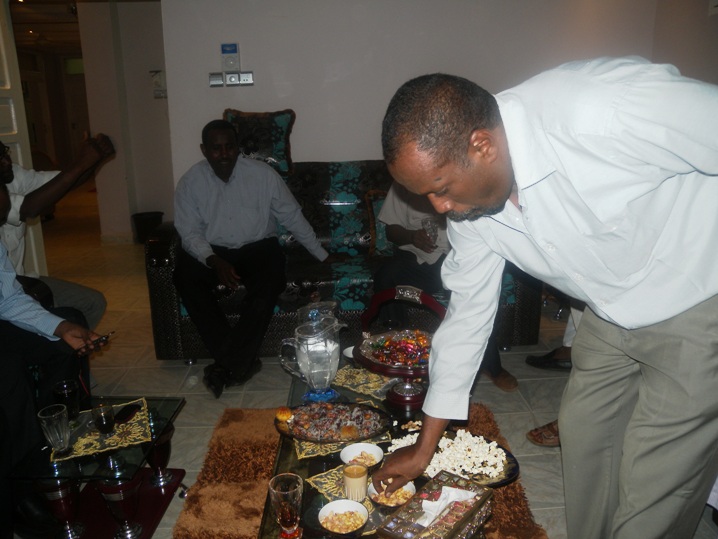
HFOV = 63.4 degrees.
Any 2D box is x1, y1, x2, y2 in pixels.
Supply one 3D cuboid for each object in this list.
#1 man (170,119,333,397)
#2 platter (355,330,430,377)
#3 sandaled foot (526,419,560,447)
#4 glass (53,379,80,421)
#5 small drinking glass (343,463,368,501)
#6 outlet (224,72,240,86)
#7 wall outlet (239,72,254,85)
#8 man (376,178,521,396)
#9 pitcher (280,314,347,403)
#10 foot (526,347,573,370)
[{"bbox_3d":[-0.513,-0.106,2.842,0.840,1.200,0.820,-3,15,-9],"label":"man"},{"bbox_3d":[0.138,0.256,1.793,0.335,0.095,0.335,-2,15,-3],"label":"platter"},{"bbox_3d":[0.783,0.604,2.216,0.270,0.100,0.100,1,15,8],"label":"sandaled foot"},{"bbox_3d":[-0.861,0.395,1.726,0.078,0.120,0.078,-2,15,-3],"label":"glass"},{"bbox_3d":[-0.010,0.480,1.331,0.055,0.077,0.055,-2,15,-3],"label":"small drinking glass"},{"bbox_3d":[-0.763,-1.144,3.498,0.084,0.081,0.012,-2,15,-3],"label":"outlet"},{"bbox_3d":[-0.677,-1.150,3.501,0.084,0.081,0.012,-2,15,-3],"label":"wall outlet"},{"bbox_3d":[0.386,-0.128,2.887,0.660,1.190,0.840,-2,15,-6],"label":"man"},{"bbox_3d":[-0.141,0.279,1.783,0.195,0.245,0.135,-5,15,-14],"label":"pitcher"},{"bbox_3d":[0.973,0.423,2.894,0.270,0.100,0.100,1,15,8],"label":"foot"}]

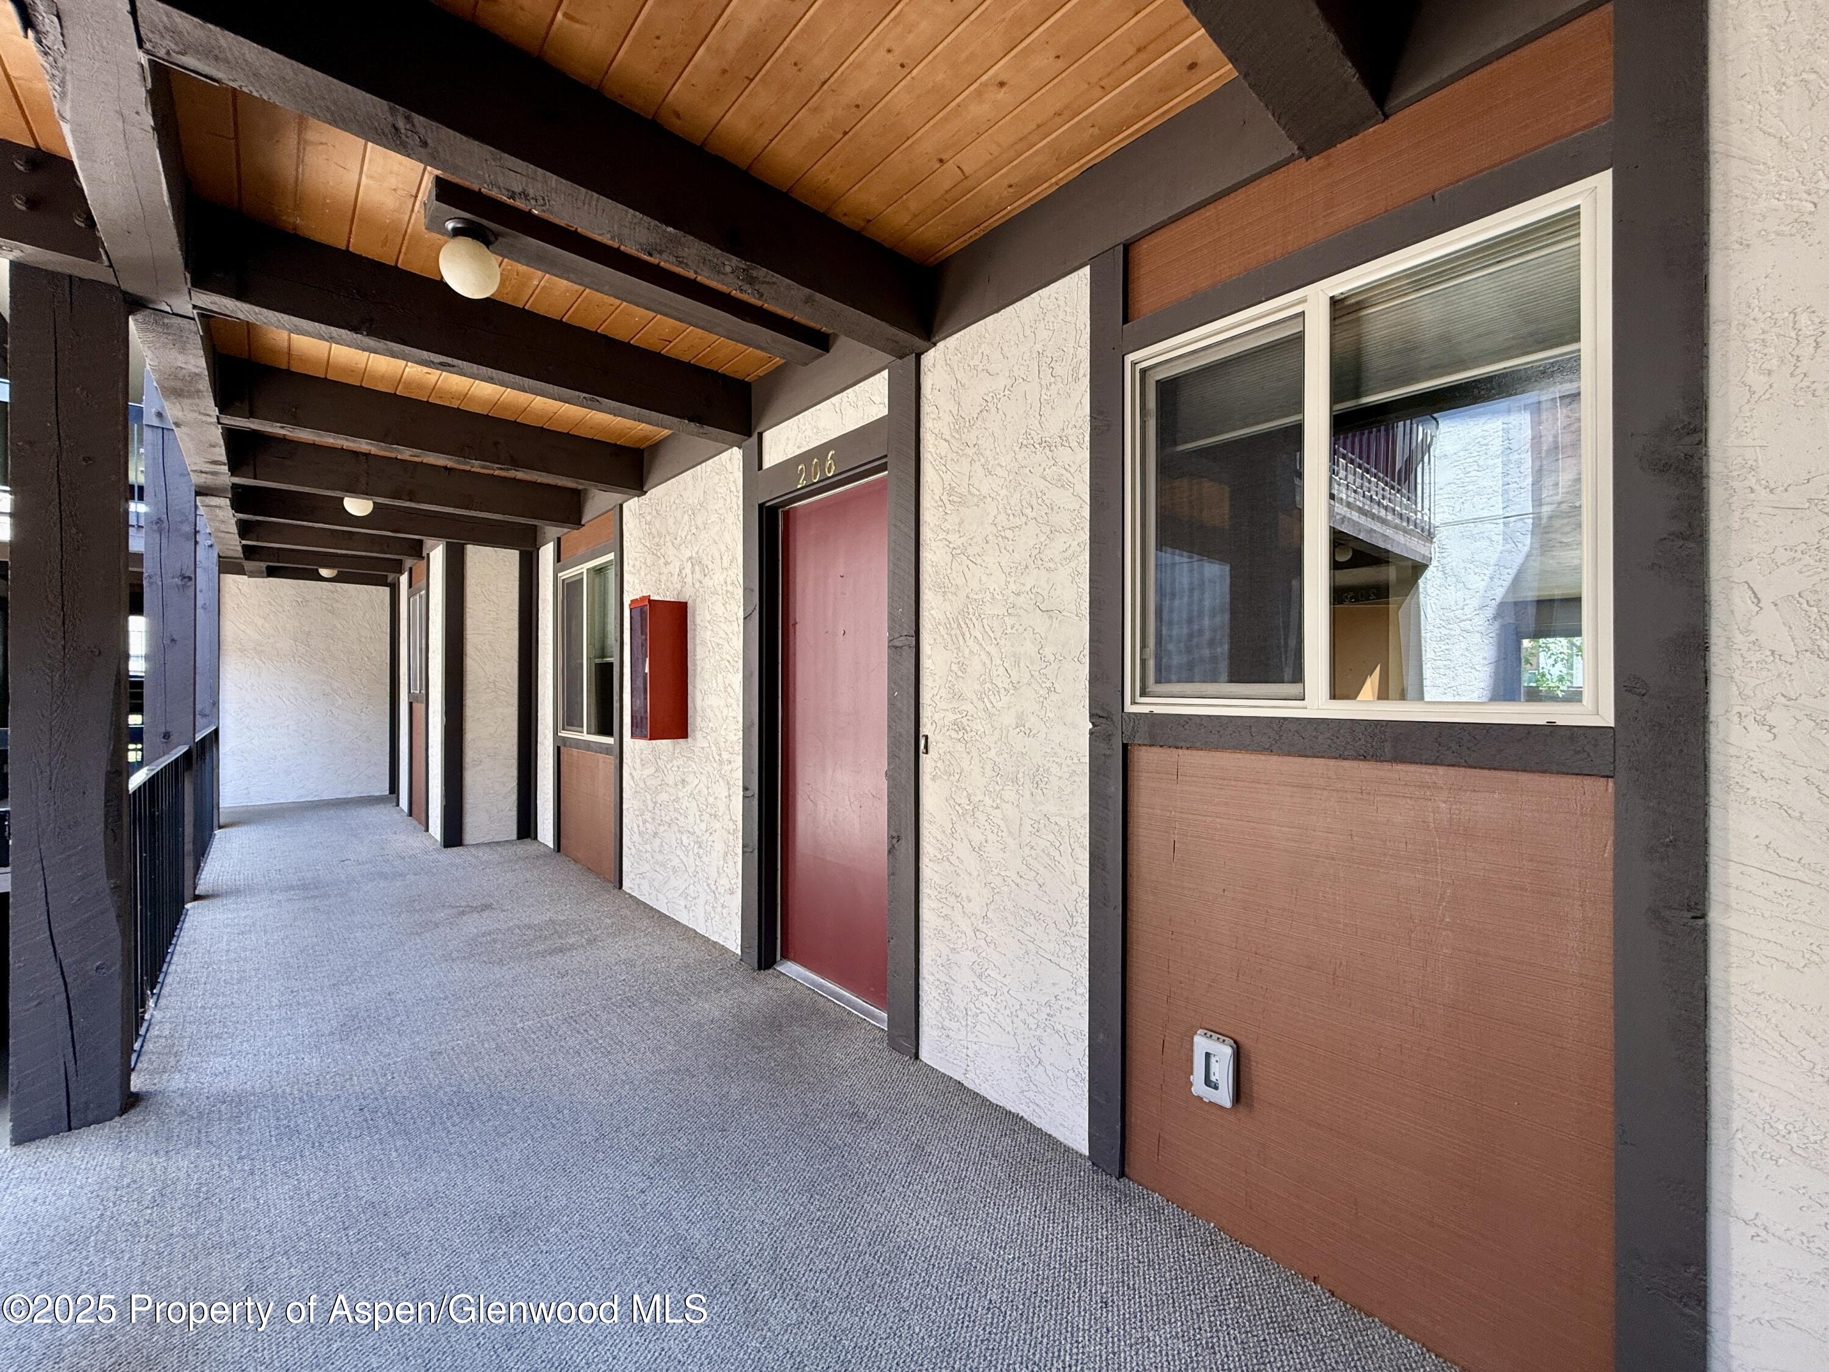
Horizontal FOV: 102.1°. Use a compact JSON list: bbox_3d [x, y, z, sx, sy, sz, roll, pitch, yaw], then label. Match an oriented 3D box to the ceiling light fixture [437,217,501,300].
[{"bbox_3d":[-1.227,-1.168,2.049,0.150,0.175,0.150,0,0,-42],"label":"ceiling light fixture"}]

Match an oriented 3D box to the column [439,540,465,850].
[{"bbox_3d":[-3.748,0.065,6.017,0.140,2.486,0.061,1,-1,-41],"label":"column"}]

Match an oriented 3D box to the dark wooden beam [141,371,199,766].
[{"bbox_3d":[-4.516,-0.269,4.502,0.227,3.124,0.204,1,-1,-41],"label":"dark wooden beam"}]

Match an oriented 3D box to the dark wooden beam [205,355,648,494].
[{"bbox_3d":[-2.359,-1.289,3.867,1.845,0.261,0.153,1,-1,-41],"label":"dark wooden beam"}]

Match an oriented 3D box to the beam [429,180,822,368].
[{"bbox_3d":[-0.899,-1.384,2.589,1.349,0.079,0.166,1,-1,-41],"label":"beam"}]

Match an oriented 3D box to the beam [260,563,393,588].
[{"bbox_3d":[-6.297,-1.235,7.947,1.120,0.240,0.150,0,0,-42],"label":"beam"}]

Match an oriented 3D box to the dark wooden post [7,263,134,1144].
[{"bbox_3d":[-2.512,0.052,2.226,0.213,2.461,0.210,1,-1,-41],"label":"dark wooden post"}]

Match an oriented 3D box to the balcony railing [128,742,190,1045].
[{"bbox_3d":[-3.482,0.826,3.386,0.069,0.924,2.830,1,-1,-41],"label":"balcony railing"}]

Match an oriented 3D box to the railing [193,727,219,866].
[{"bbox_3d":[-5.442,0.810,5.691,0.060,0.900,2.000,0,0,-41],"label":"railing"}]

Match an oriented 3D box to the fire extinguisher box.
[{"bbox_3d":[-1.409,-0.085,4.084,0.215,0.752,0.261,1,-1,-41],"label":"fire extinguisher box"}]

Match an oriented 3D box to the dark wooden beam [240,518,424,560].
[{"bbox_3d":[-4.746,-1.235,6.060,1.160,0.240,0.150,0,0,-42],"label":"dark wooden beam"}]

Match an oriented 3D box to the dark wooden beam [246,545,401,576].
[{"bbox_3d":[-5.711,-1.276,7.210,1.186,0.261,0.153,1,-1,-41],"label":"dark wooden beam"}]

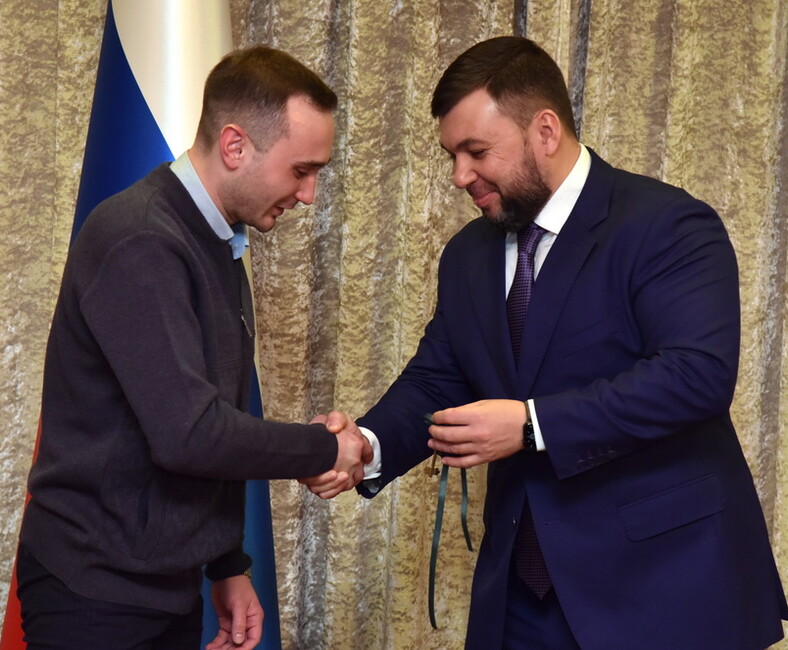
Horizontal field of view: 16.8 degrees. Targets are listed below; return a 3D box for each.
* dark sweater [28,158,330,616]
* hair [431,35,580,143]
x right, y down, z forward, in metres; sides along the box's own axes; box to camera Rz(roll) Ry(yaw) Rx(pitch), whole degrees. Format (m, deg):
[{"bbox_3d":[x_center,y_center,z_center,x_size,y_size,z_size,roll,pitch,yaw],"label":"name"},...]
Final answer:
[{"bbox_3d":[-0.313,0.094,3.900,0.450,0.640,0.520,6,3,16],"label":"dark sweater"},{"bbox_3d":[0.157,-0.327,3.850,0.205,0.170,0.170,-21,11,-23],"label":"hair"}]

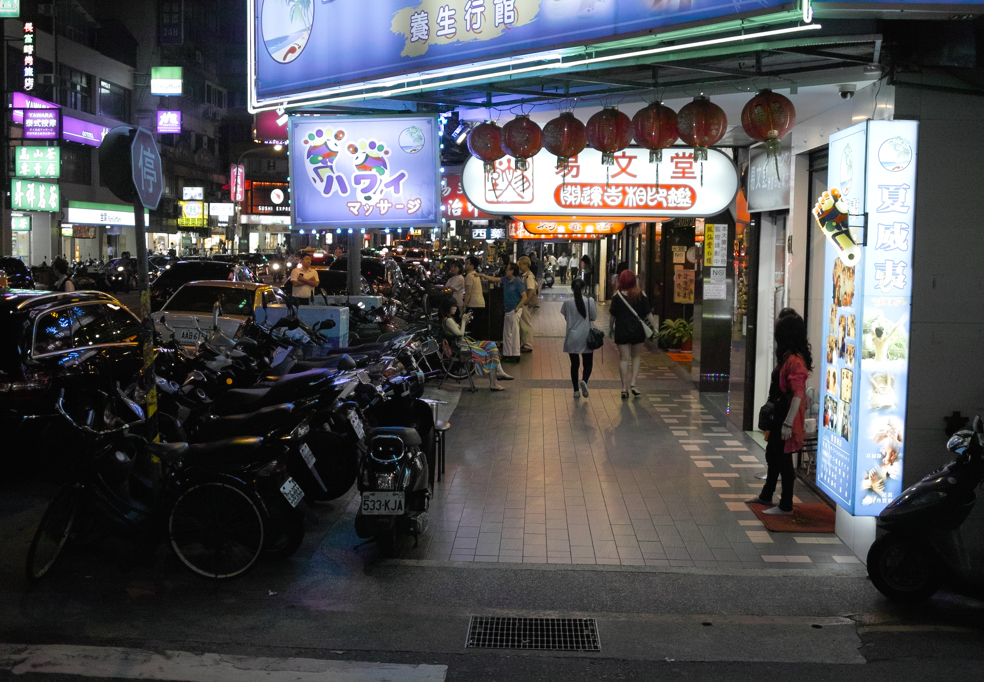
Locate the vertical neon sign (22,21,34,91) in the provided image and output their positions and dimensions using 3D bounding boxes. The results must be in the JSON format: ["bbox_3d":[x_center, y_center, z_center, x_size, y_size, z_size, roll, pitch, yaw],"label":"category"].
[{"bbox_3d":[-16.507,-10.168,41.518,0.409,2.474,0.220,1,5,2],"label":"vertical neon sign"}]

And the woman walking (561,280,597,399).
[{"bbox_3d":[1.144,-0.028,15.412,0.460,1.570,0.400,1,5,2],"label":"woman walking"}]

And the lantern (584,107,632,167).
[{"bbox_3d":[0.857,-1.491,8.500,0.345,0.435,0.345,1,5,2],"label":"lantern"}]

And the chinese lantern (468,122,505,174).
[{"bbox_3d":[-0.028,-1.569,9.450,0.345,0.420,0.345,1,5,2],"label":"chinese lantern"}]

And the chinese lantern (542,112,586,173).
[{"bbox_3d":[0.553,-1.507,8.850,0.345,0.435,0.345,1,5,2],"label":"chinese lantern"}]

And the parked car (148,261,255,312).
[{"bbox_3d":[-5.645,-0.885,24.705,1.800,1.650,4.500,1,5,0],"label":"parked car"}]

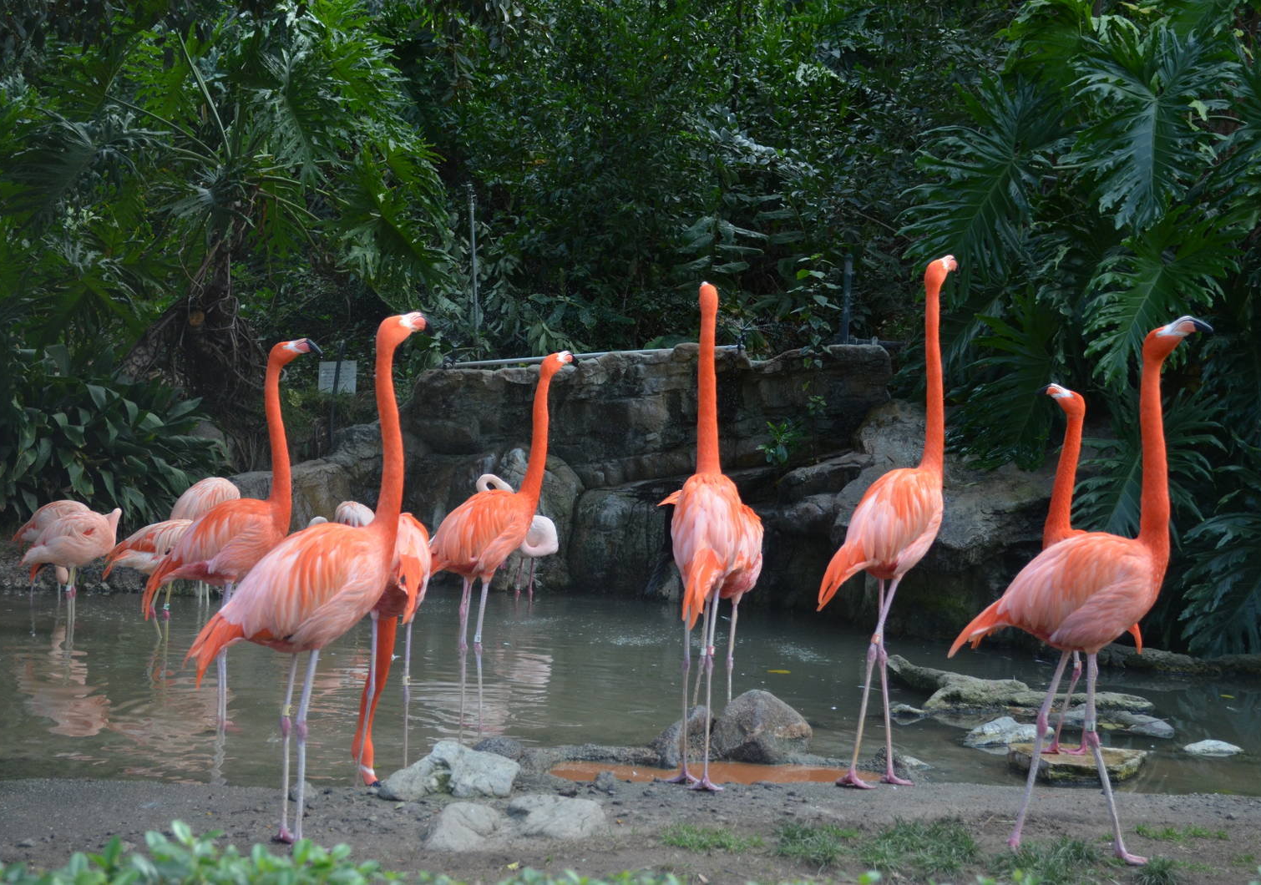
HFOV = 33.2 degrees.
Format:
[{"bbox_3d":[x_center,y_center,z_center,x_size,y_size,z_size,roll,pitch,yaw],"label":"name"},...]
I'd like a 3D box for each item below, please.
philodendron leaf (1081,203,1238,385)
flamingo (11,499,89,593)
[{"bbox_3d":[2.237,-0.610,8.900,0.650,0.780,0.360,0,3,9],"label":"philodendron leaf"},{"bbox_3d":[-2.859,0.579,10.600,0.480,0.600,0.250,0,1,-7],"label":"flamingo"}]

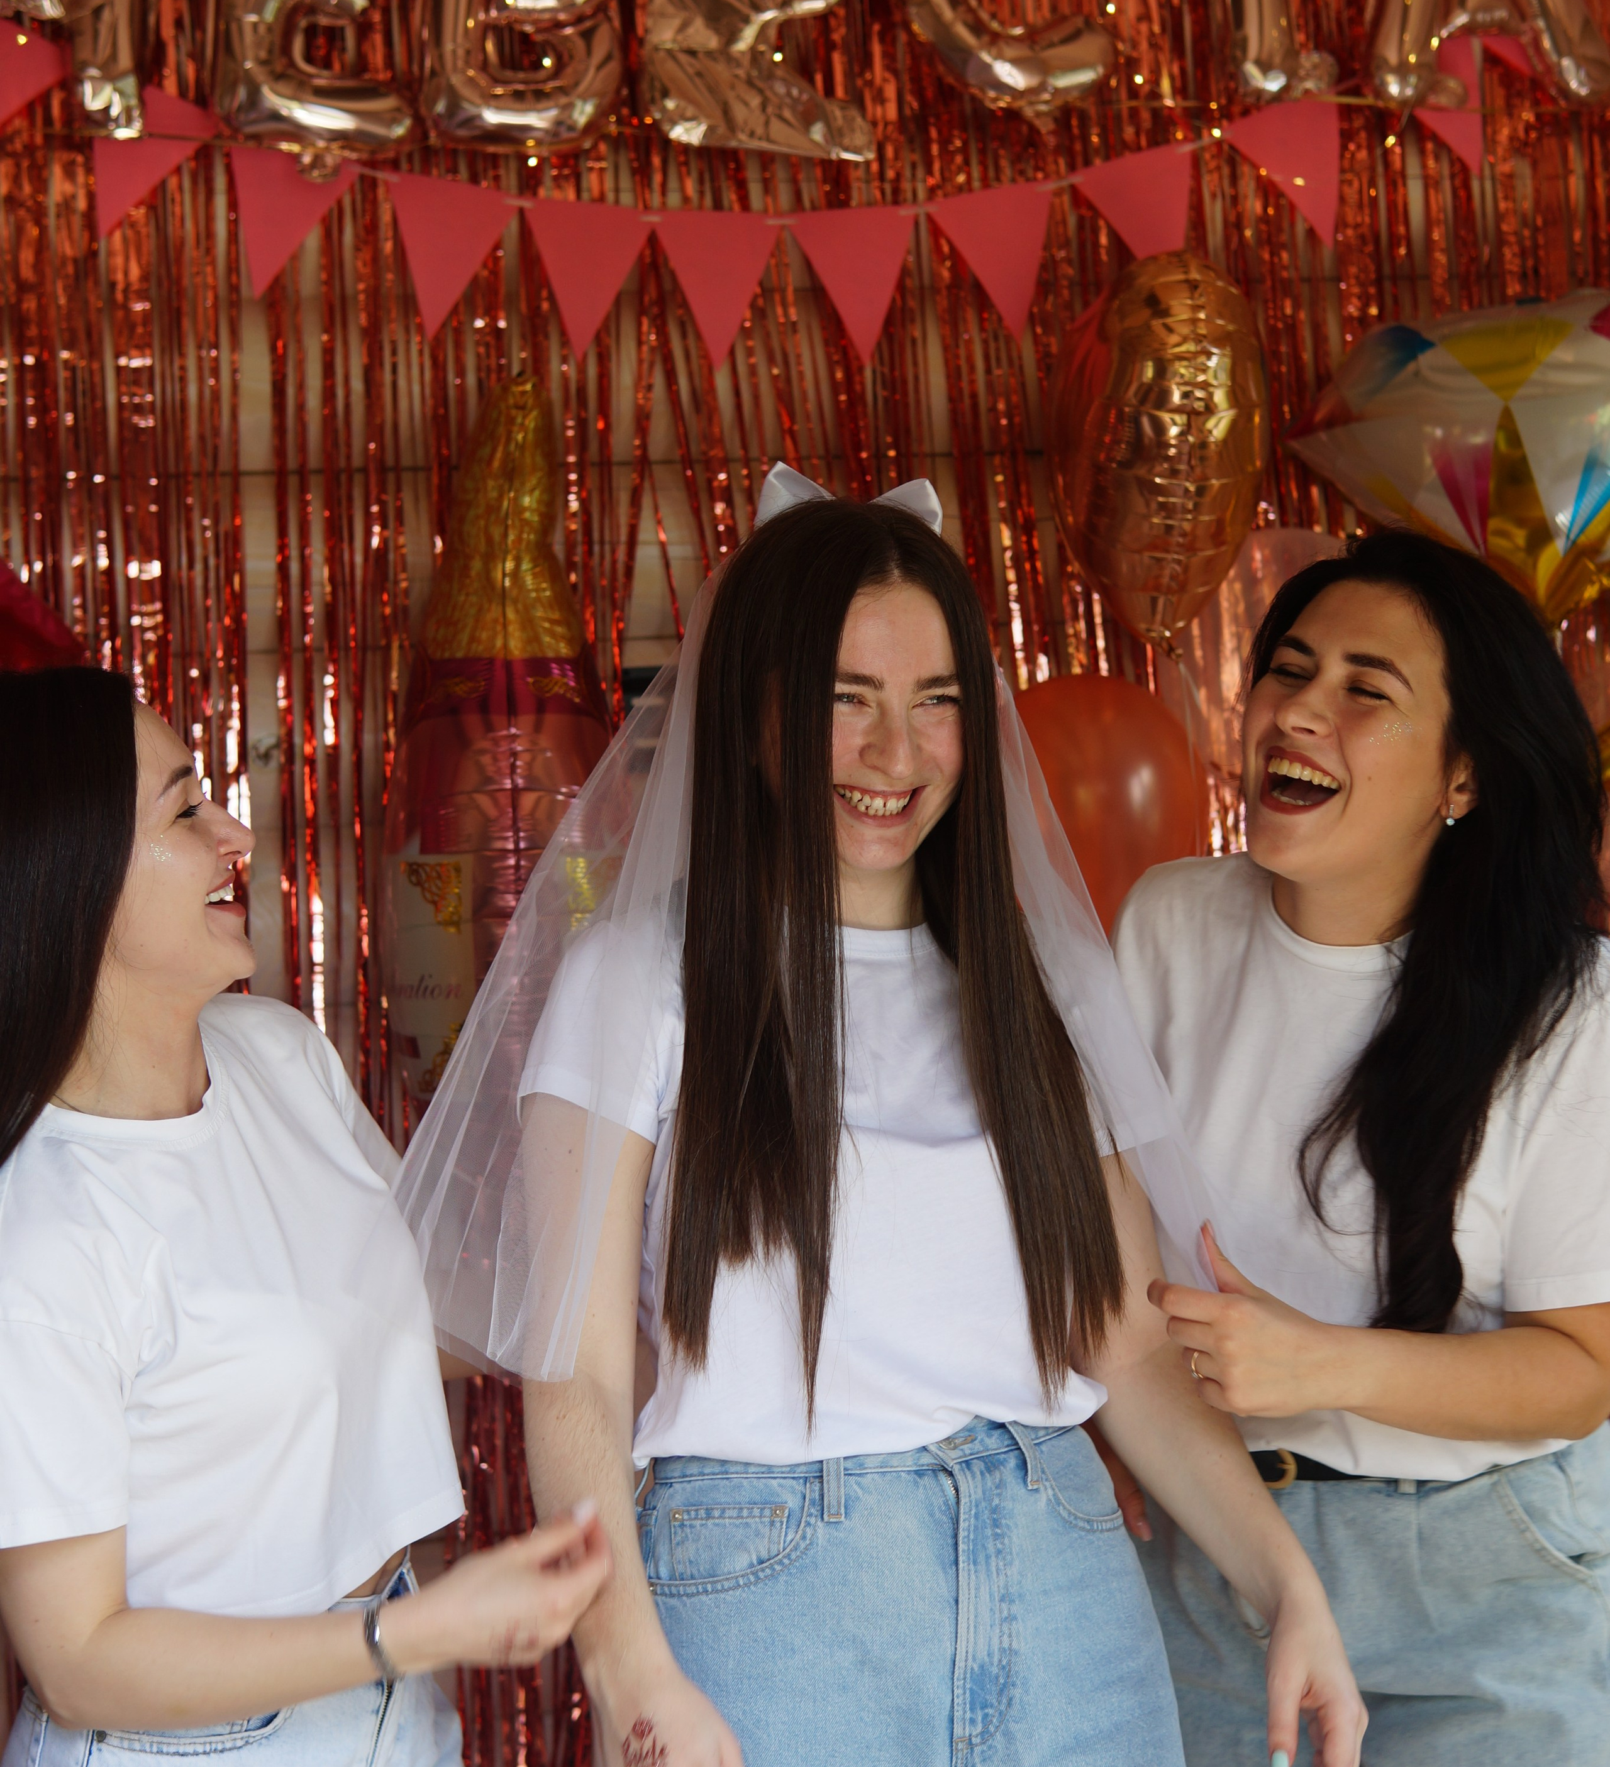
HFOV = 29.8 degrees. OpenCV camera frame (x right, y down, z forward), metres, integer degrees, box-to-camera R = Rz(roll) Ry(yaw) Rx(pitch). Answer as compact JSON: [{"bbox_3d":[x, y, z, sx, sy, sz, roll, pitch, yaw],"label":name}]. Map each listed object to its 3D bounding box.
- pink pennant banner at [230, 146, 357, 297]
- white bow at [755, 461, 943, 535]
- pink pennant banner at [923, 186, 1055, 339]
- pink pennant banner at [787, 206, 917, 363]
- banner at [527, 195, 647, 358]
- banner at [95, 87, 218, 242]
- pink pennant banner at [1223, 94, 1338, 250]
[{"bbox_3d":[-0.548,-0.679,3.128,0.135,0.153,0.010,15,-6,-7],"label":"pink pennant banner"},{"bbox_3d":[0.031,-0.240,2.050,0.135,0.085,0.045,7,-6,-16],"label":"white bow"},{"bbox_3d":[0.215,-0.660,3.240,0.143,0.160,0.010,-11,-2,-9],"label":"pink pennant banner"},{"bbox_3d":[0.058,-0.635,3.215,0.142,0.165,0.010,-5,-3,-9],"label":"pink pennant banner"},{"bbox_3d":[-0.232,-0.632,3.172,0.136,0.163,0.010,2,-4,-8],"label":"banner"},{"bbox_3d":[-0.696,-0.732,3.111,0.142,0.151,0.010,22,-7,-6],"label":"banner"},{"bbox_3d":[0.547,-0.767,3.297,0.143,0.154,0.010,-20,-1,-9],"label":"pink pennant banner"}]

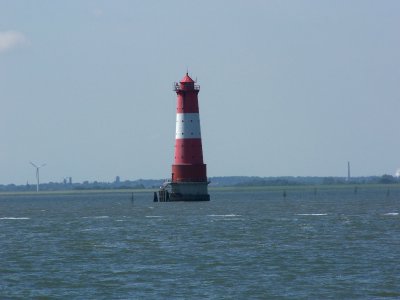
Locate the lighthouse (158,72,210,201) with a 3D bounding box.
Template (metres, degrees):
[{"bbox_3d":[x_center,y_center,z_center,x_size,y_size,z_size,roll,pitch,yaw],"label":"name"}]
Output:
[{"bbox_3d":[-3.840,-3.620,1077.000,13.600,35.600,12.000,-1,-1,0],"label":"lighthouse"}]

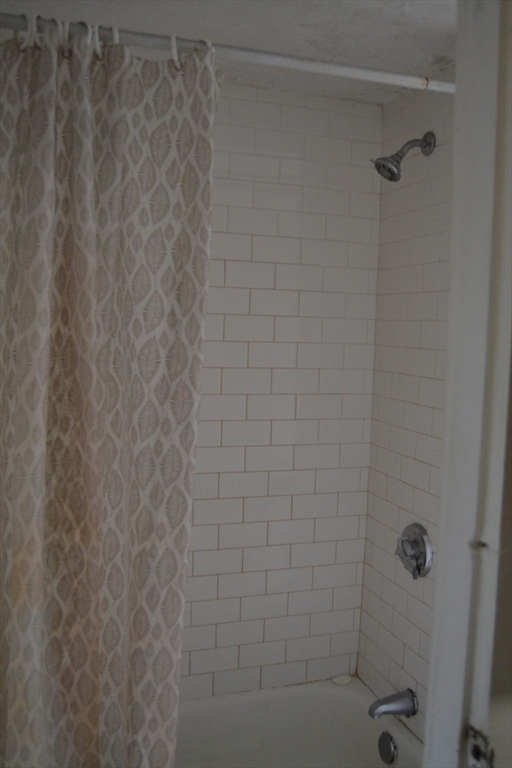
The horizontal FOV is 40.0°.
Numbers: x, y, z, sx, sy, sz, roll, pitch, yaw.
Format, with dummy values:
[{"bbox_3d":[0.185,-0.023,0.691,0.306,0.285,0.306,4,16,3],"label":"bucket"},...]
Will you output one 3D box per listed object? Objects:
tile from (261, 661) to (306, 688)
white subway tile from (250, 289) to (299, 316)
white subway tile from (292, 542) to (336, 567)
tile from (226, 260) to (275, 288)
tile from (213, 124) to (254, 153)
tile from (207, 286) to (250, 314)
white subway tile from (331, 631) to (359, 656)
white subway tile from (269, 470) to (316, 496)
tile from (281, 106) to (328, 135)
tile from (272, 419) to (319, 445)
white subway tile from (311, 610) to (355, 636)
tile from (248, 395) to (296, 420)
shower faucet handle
[{"bbox_3d":[0.088,0.917,2.225,0.152,0.075,0.009,0,5,-18],"label":"tile"},{"bbox_3d":[0.056,-0.241,2.100,0.154,0.076,0.008,0,5,-19],"label":"white subway tile"},{"bbox_3d":[0.182,0.537,2.220,0.152,0.076,0.009,0,5,-18],"label":"white subway tile"},{"bbox_3d":[-0.018,-0.320,2.073,0.152,0.076,0.009,0,5,-18],"label":"tile"},{"bbox_3d":[-0.077,-0.701,2.003,0.153,0.076,0.009,0,5,-18],"label":"tile"},{"bbox_3d":[-0.092,-0.242,2.056,0.152,0.076,0.009,0,5,-18],"label":"tile"},{"bbox_3d":[0.288,0.835,2.265,0.102,0.075,0.009,0,5,-19],"label":"white subway tile"},{"bbox_3d":[0.108,0.300,2.152,0.153,0.076,0.009,0,5,-19],"label":"white subway tile"},{"bbox_3d":[0.144,-0.774,2.079,0.154,0.076,0.008,0,5,-19],"label":"tile"},{"bbox_3d":[0.119,0.148,2.153,0.152,0.076,0.008,0,5,-18],"label":"tile"},{"bbox_3d":[0.241,0.761,2.252,0.152,0.075,0.010,0,5,-18],"label":"white subway tile"},{"bbox_3d":[0.047,0.070,2.122,0.152,0.076,0.008,0,5,-18],"label":"tile"},{"bbox_3d":[0.418,0.465,1.951,0.072,0.156,0.148,0,5,-18],"label":"shower faucet handle"}]

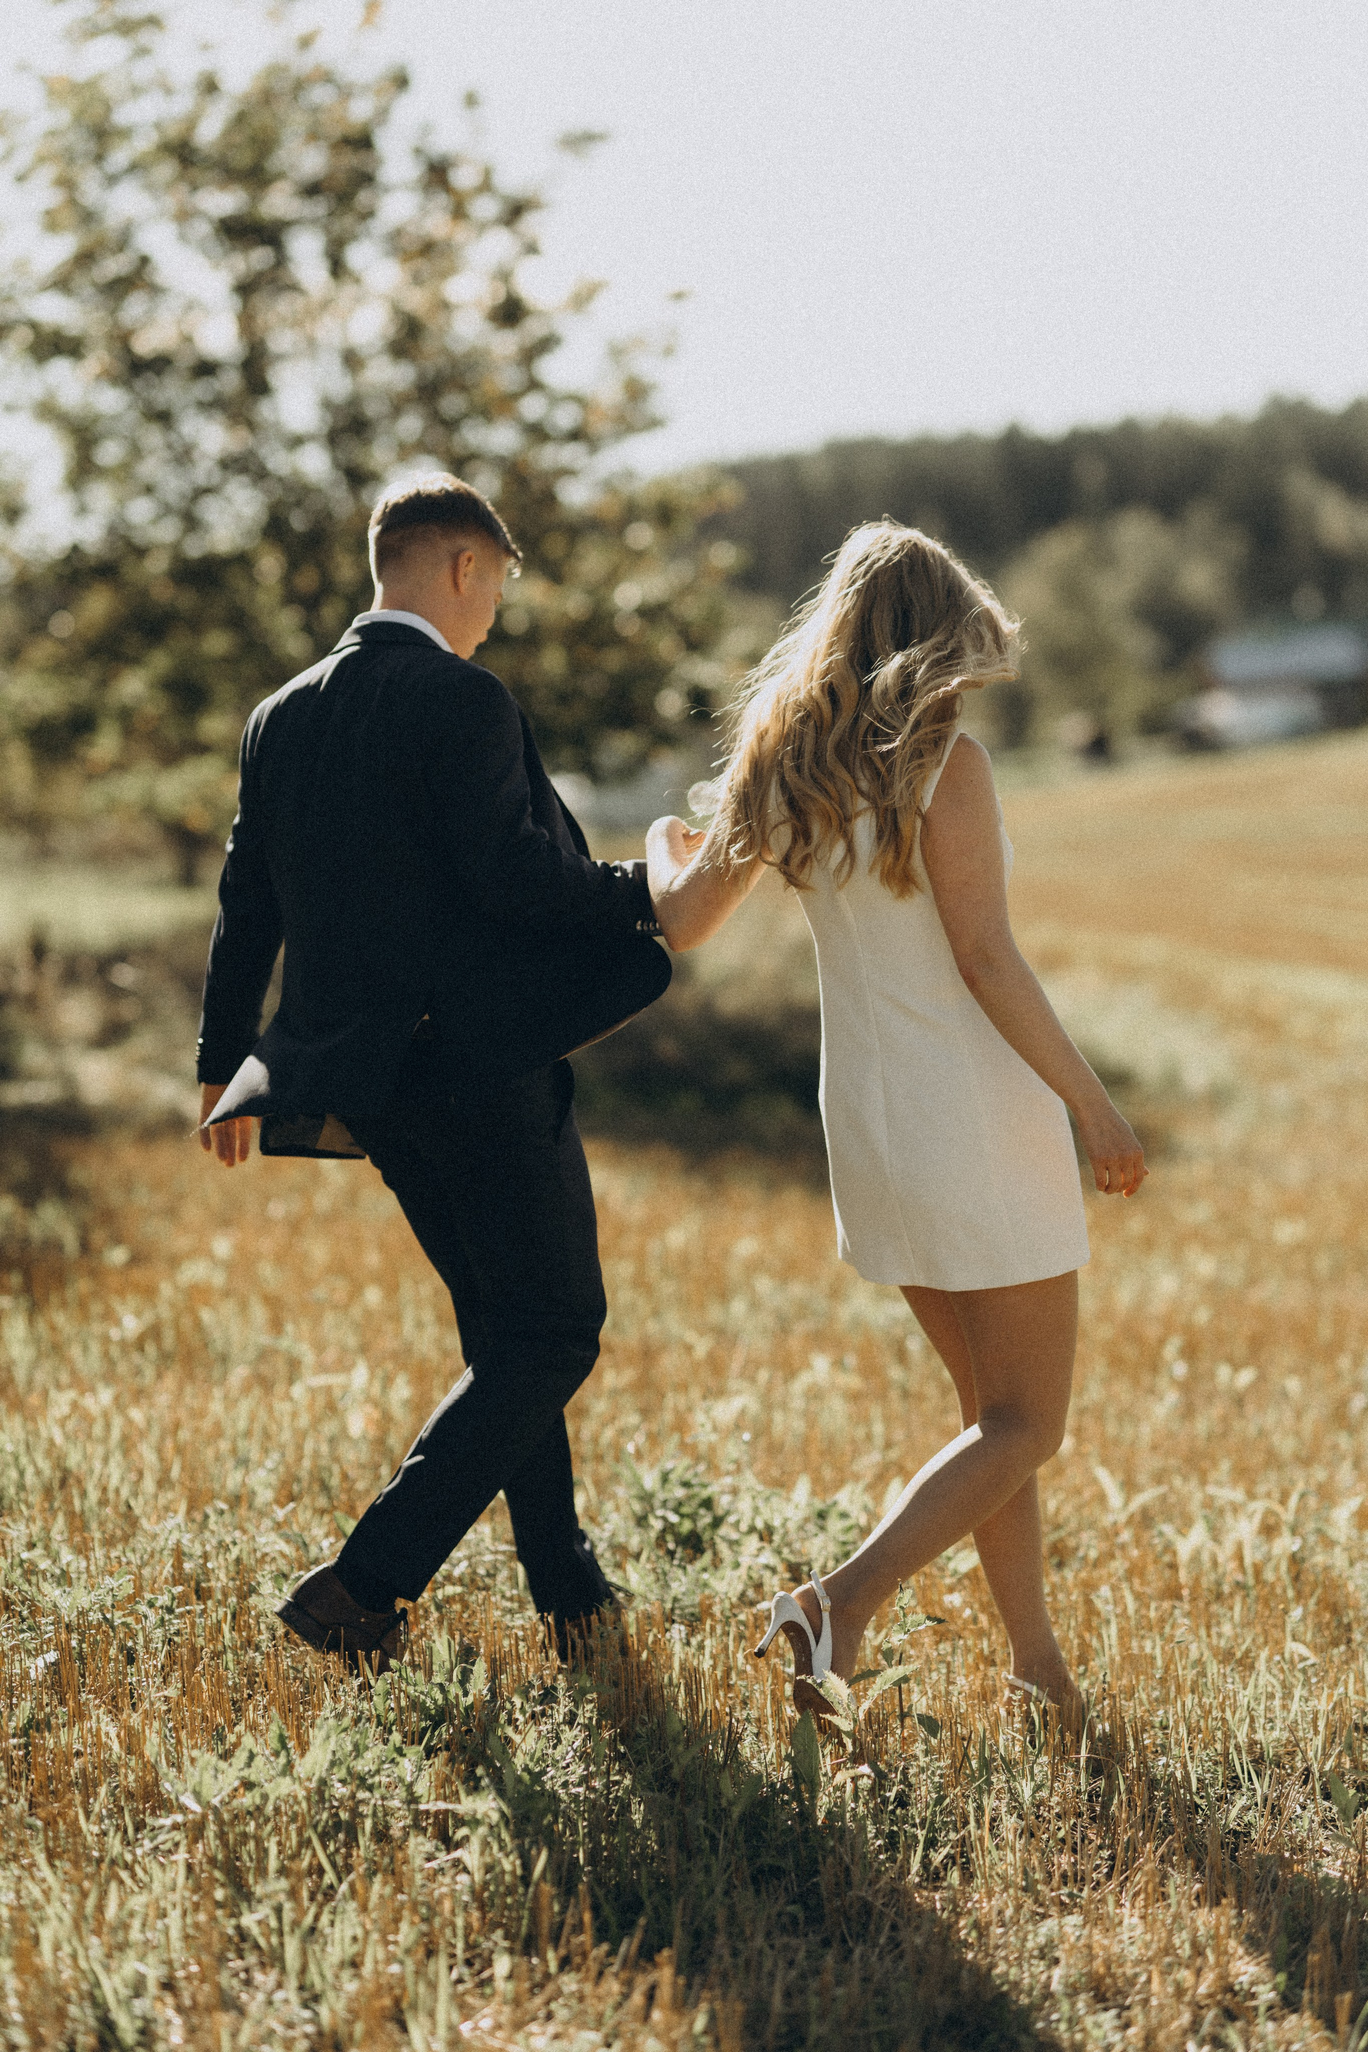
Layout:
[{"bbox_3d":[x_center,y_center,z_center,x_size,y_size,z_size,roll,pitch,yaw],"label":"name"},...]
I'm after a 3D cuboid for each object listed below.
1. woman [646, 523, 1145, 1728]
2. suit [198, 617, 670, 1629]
[{"bbox_3d":[0.280,0.142,6.750,0.700,1.670,0.590,-3,4,-42],"label":"woman"},{"bbox_3d":[-0.360,0.137,7.070,0.630,1.460,0.580,-3,4,-44],"label":"suit"}]

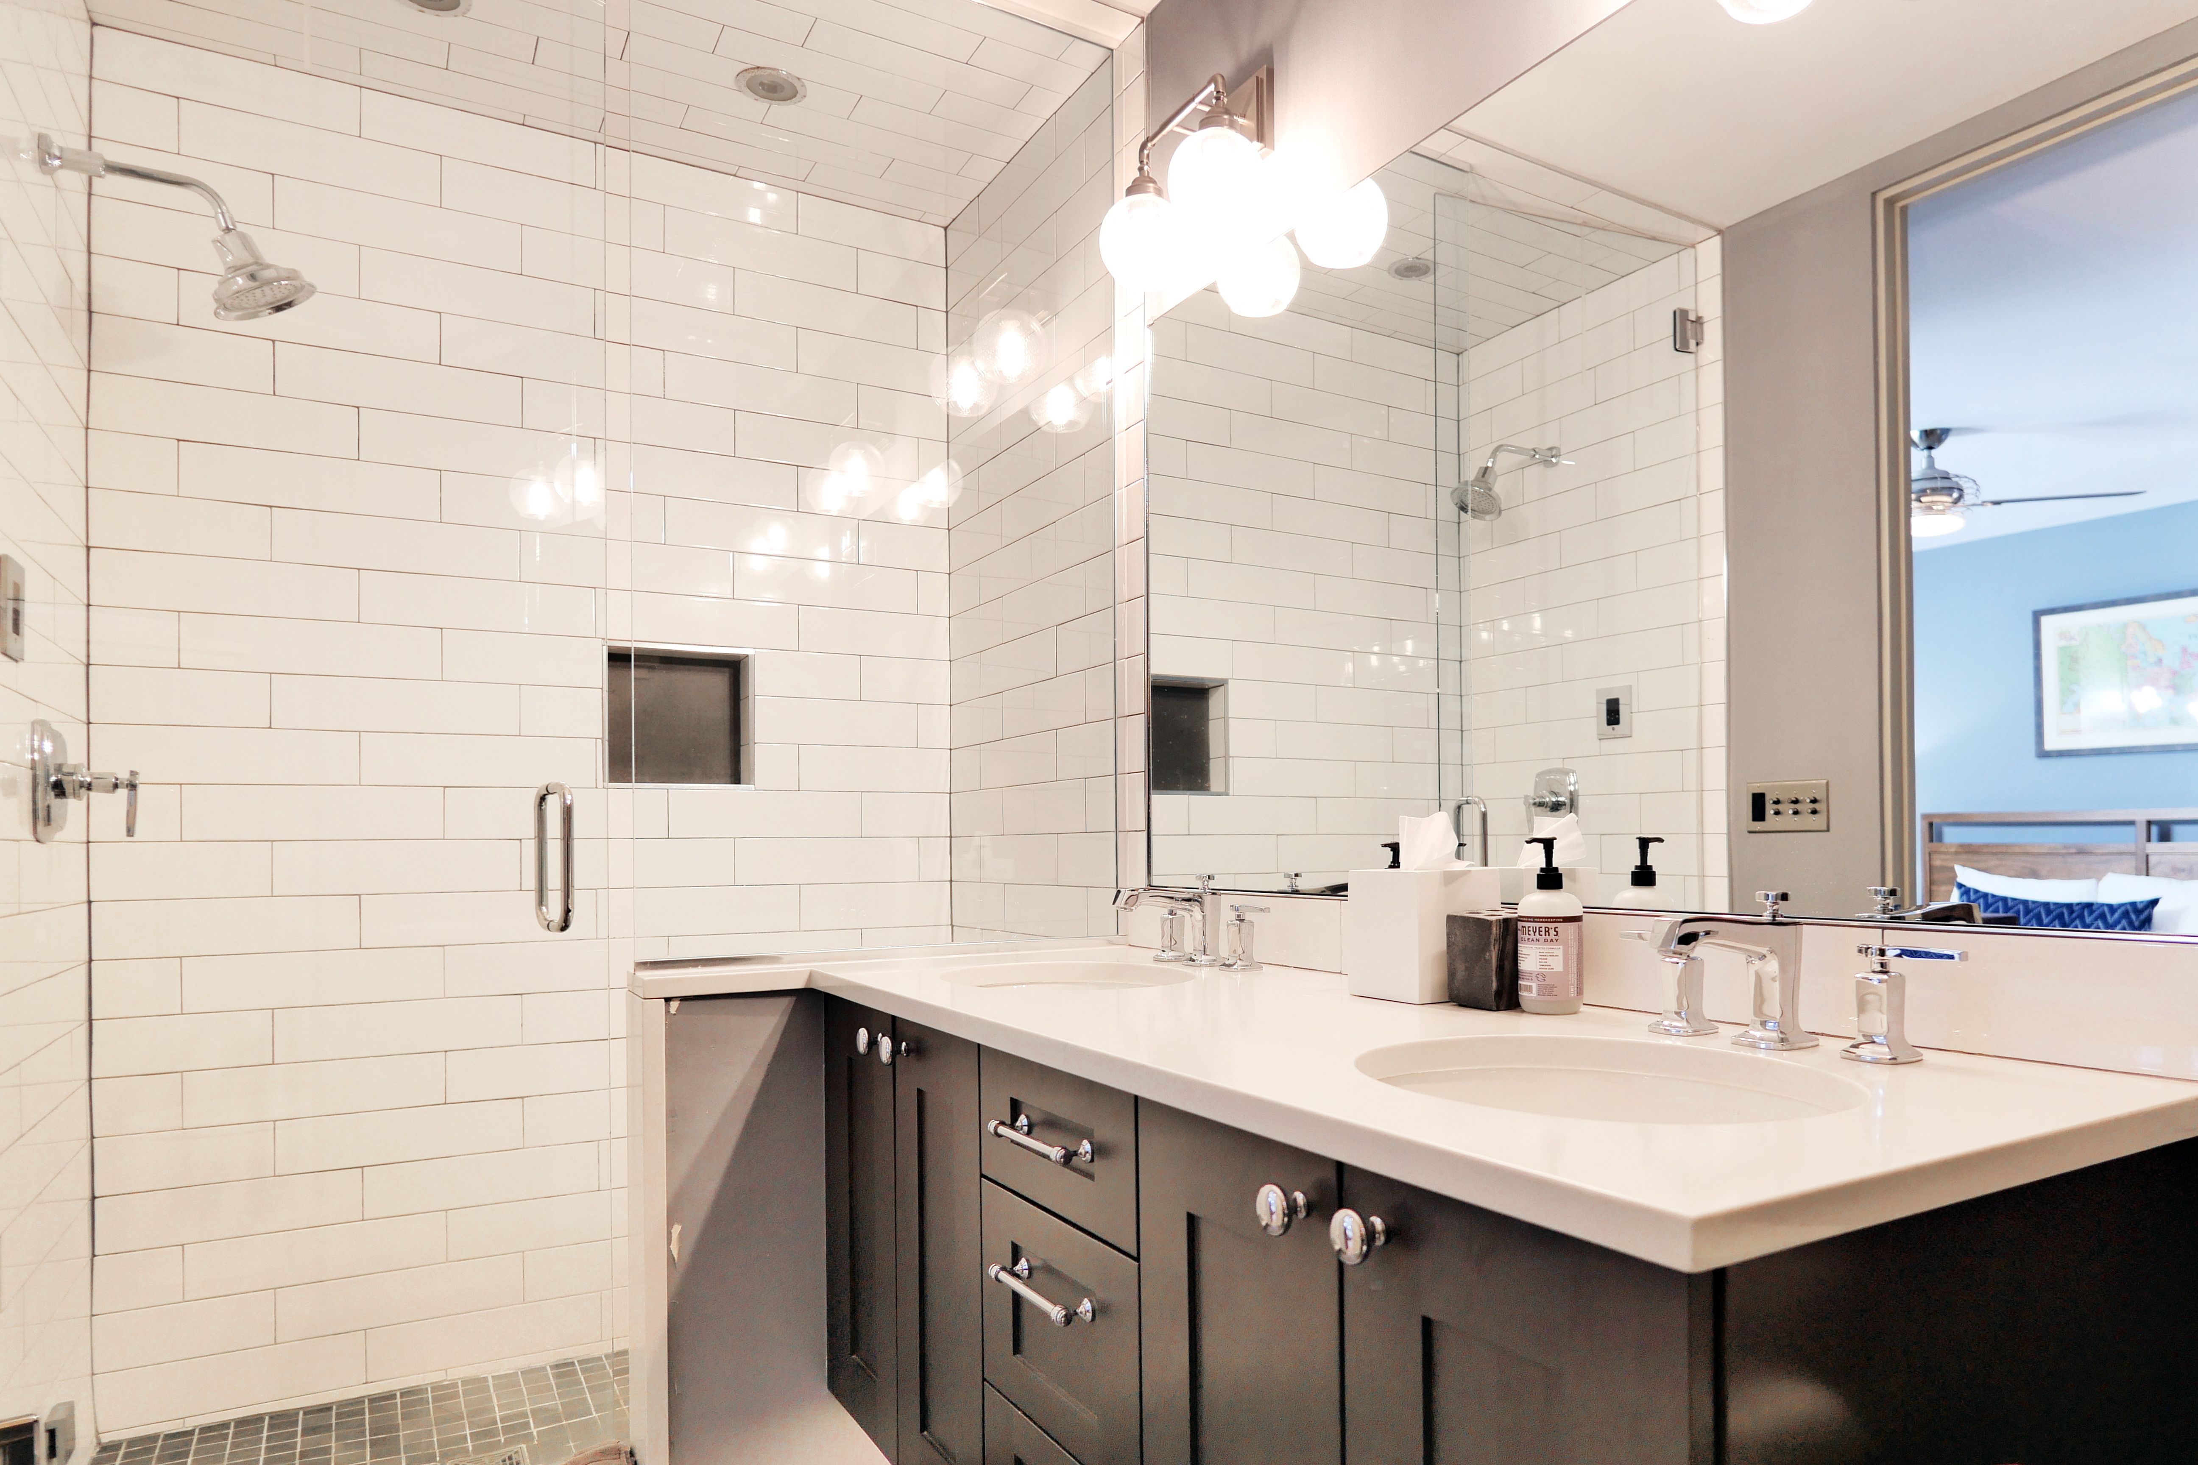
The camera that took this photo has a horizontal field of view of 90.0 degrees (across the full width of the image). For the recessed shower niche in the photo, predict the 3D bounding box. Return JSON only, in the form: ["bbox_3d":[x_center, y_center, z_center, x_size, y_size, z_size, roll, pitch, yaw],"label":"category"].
[{"bbox_3d":[-0.907,-0.023,2.379,0.300,0.300,0.100,1,-3,-27],"label":"recessed shower niche"}]

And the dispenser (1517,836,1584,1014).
[{"bbox_3d":[0.489,0.207,1.199,0.070,0.188,0.067,2,-3,-35],"label":"dispenser"}]

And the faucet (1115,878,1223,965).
[{"bbox_3d":[0.112,0.288,1.694,0.168,0.134,0.052,1,-3,-30],"label":"faucet"}]

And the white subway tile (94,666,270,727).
[{"bbox_3d":[-1.647,-0.061,1.983,0.257,0.102,0.010,1,-3,-25],"label":"white subway tile"}]

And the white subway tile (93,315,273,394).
[{"bbox_3d":[-1.650,-0.679,1.981,0.262,0.101,0.010,1,-3,-25],"label":"white subway tile"}]

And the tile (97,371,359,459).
[{"bbox_3d":[-1.587,-0.574,2.009,0.397,0.101,0.010,1,-3,-25],"label":"tile"}]

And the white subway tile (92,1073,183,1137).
[{"bbox_3d":[-1.701,0.657,1.945,0.126,0.101,0.010,1,-3,-25],"label":"white subway tile"}]

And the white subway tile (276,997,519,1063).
[{"bbox_3d":[-1.341,0.570,2.122,0.407,0.102,0.010,1,-3,-25],"label":"white subway tile"}]

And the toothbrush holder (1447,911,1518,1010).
[{"bbox_3d":[0.449,0.259,1.247,0.069,0.099,0.069,1,-3,-30],"label":"toothbrush holder"}]

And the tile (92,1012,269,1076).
[{"bbox_3d":[-1.643,0.558,1.980,0.259,0.102,0.010,1,-3,-25],"label":"tile"}]

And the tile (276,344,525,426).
[{"bbox_3d":[-1.349,-0.668,2.128,0.407,0.102,0.010,1,-3,-25],"label":"tile"}]

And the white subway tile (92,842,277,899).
[{"bbox_3d":[-1.645,0.249,1.982,0.257,0.102,0.010,1,-3,-25],"label":"white subway tile"}]

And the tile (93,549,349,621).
[{"bbox_3d":[-1.585,-0.265,2.007,0.397,0.101,0.010,1,-3,-25],"label":"tile"}]

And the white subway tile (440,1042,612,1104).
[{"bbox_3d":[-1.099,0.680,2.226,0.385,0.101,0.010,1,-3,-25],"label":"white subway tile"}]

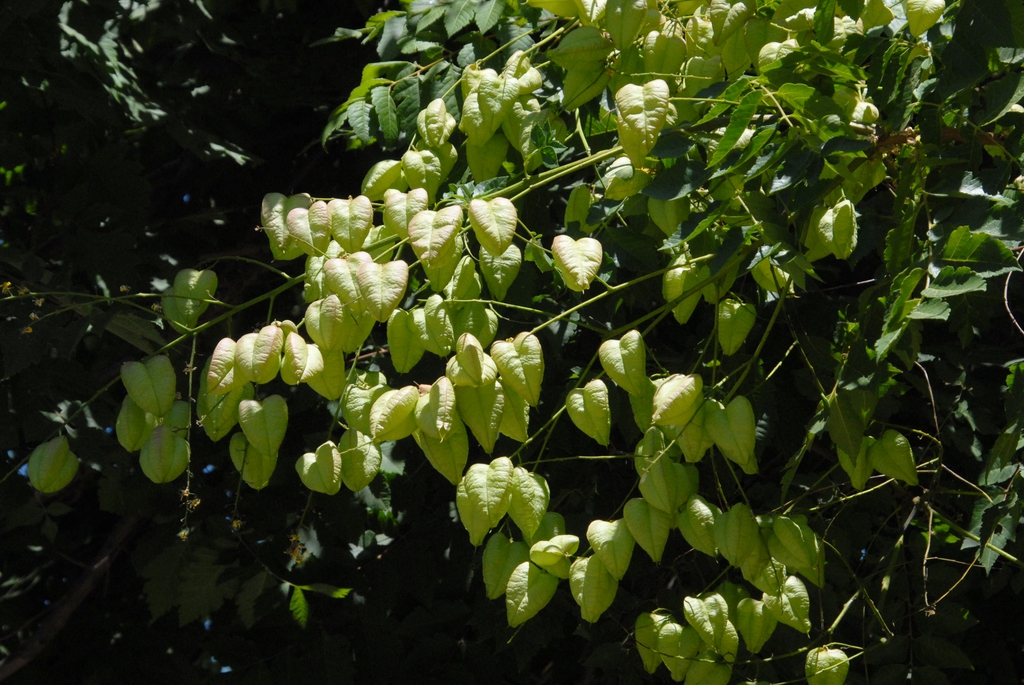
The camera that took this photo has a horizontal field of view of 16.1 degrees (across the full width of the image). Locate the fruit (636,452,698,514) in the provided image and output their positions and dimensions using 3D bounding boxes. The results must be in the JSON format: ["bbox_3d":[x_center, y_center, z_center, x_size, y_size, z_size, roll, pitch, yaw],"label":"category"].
[{"bbox_3d":[0.107,0.097,2.490,0.040,0.044,0.033,-8,-7,0],"label":"fruit"}]

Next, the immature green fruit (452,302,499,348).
[{"bbox_3d":[-0.026,-0.008,2.530,0.032,0.041,0.032,3,-7,0],"label":"immature green fruit"}]

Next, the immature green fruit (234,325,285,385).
[{"bbox_3d":[-0.181,0.009,2.590,0.035,0.044,0.033,5,-17,0],"label":"immature green fruit"}]

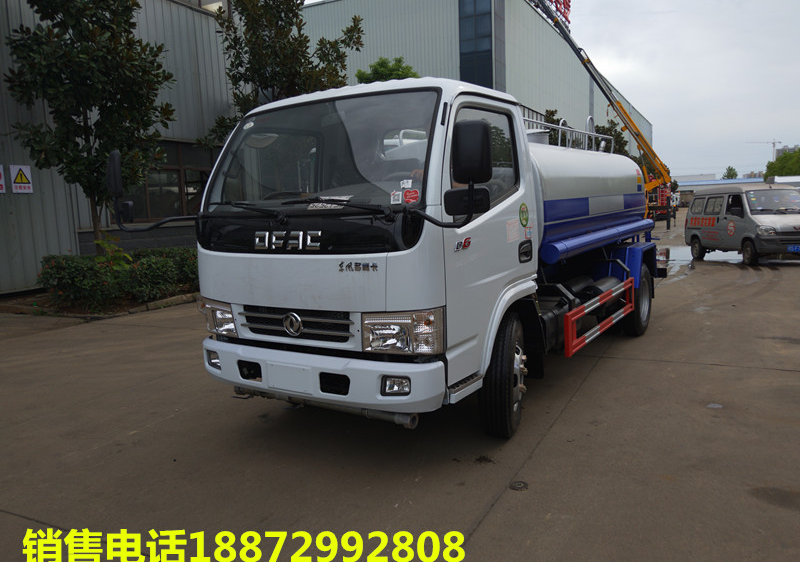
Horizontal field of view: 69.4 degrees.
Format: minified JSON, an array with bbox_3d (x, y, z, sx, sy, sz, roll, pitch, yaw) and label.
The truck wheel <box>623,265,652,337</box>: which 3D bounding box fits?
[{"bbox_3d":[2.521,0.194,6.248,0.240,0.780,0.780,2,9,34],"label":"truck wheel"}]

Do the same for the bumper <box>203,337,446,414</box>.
[{"bbox_3d":[-0.560,0.509,3.245,1.778,0.273,0.253,2,9,34],"label":"bumper"}]

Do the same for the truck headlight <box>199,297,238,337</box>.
[{"bbox_3d":[-1.116,0.220,3.615,0.424,0.232,0.192,2,9,34],"label":"truck headlight"}]

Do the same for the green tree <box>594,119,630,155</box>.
[{"bbox_3d":[11.158,-5.665,30.347,2.300,5.491,2.300,2,9,34],"label":"green tree"}]

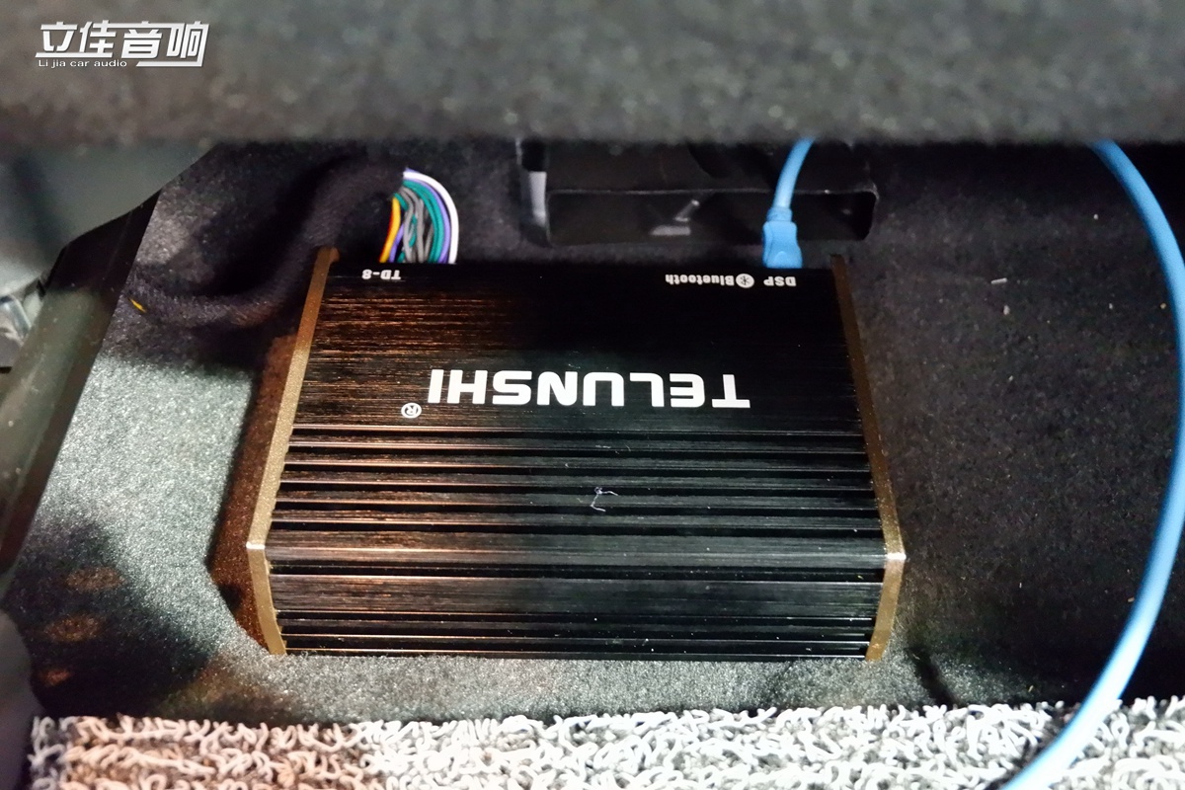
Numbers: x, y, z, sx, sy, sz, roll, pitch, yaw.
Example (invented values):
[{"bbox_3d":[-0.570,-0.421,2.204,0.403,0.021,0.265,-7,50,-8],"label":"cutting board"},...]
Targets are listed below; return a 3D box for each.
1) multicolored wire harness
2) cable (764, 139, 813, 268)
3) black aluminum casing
[{"bbox_3d":[-0.066,-0.065,0.437,0.037,0.026,0.051,1,48,-1],"label":"multicolored wire harness"},{"bbox_3d":[0.073,-0.068,0.428,0.021,0.037,0.051,1,48,-1],"label":"cable"},{"bbox_3d":[-0.004,0.013,0.377,0.183,0.044,0.141,1,48,-1],"label":"black aluminum casing"}]

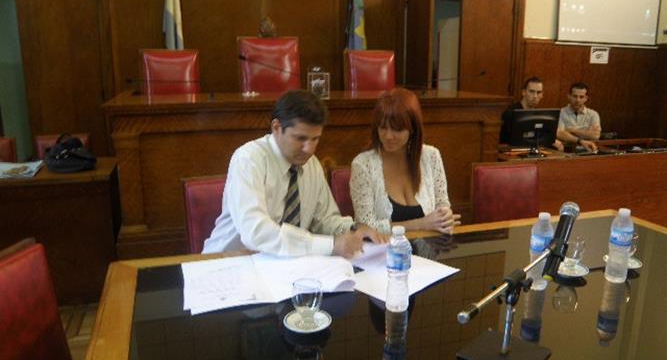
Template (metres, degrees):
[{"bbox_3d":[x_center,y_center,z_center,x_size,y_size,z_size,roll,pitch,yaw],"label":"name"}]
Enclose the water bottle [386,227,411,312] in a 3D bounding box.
[{"bbox_3d":[0.165,0.224,1.250,0.063,0.215,0.063,1,14,0],"label":"water bottle"}]

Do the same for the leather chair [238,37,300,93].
[{"bbox_3d":[-0.573,-0.709,4.936,0.620,1.363,0.620,-4,13,-18],"label":"leather chair"}]

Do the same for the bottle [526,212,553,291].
[{"bbox_3d":[0.594,0.199,1.410,0.063,0.215,0.063,-3,14,-18],"label":"bottle"}]

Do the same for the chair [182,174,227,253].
[{"bbox_3d":[-0.347,0.466,2.111,0.450,0.936,0.520,-6,14,-26],"label":"chair"}]

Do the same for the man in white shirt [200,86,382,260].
[{"bbox_3d":[-0.183,0.294,1.924,0.640,1.262,0.800,-6,15,-25],"label":"man in white shirt"}]

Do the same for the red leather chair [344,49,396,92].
[{"bbox_3d":[0.471,-0.719,5.136,0.560,1.200,0.620,-3,14,-18],"label":"red leather chair"}]

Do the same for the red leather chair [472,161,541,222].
[{"bbox_3d":[0.936,0.406,2.470,0.450,0.901,0.520,-3,13,-12],"label":"red leather chair"}]

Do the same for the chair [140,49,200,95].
[{"bbox_3d":[-1.468,-0.582,4.659,0.560,1.234,0.600,-4,13,-18],"label":"chair"}]

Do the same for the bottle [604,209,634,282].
[{"bbox_3d":[0.841,0.190,1.466,0.063,0.215,0.063,-3,14,-18],"label":"bottle"}]

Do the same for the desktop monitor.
[{"bbox_3d":[1.526,-0.371,3.726,0.440,0.350,0.190,-4,13,-18],"label":"desktop monitor"}]

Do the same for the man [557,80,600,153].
[{"bbox_3d":[2.236,-0.249,4.605,0.540,1.266,0.700,2,12,7],"label":"man"}]

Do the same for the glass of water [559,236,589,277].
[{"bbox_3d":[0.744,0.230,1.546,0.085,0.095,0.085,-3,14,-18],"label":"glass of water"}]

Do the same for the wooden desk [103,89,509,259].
[{"bbox_3d":[-0.155,-0.066,3.765,2.697,1.100,0.950,-4,13,-18],"label":"wooden desk"}]

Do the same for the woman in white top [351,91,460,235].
[{"bbox_3d":[0.282,0.274,2.040,0.500,1.262,0.720,-2,14,-13],"label":"woman in white top"}]

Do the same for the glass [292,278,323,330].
[{"bbox_3d":[-0.061,0.301,1.209,0.075,0.105,0.075,0,12,0],"label":"glass"}]

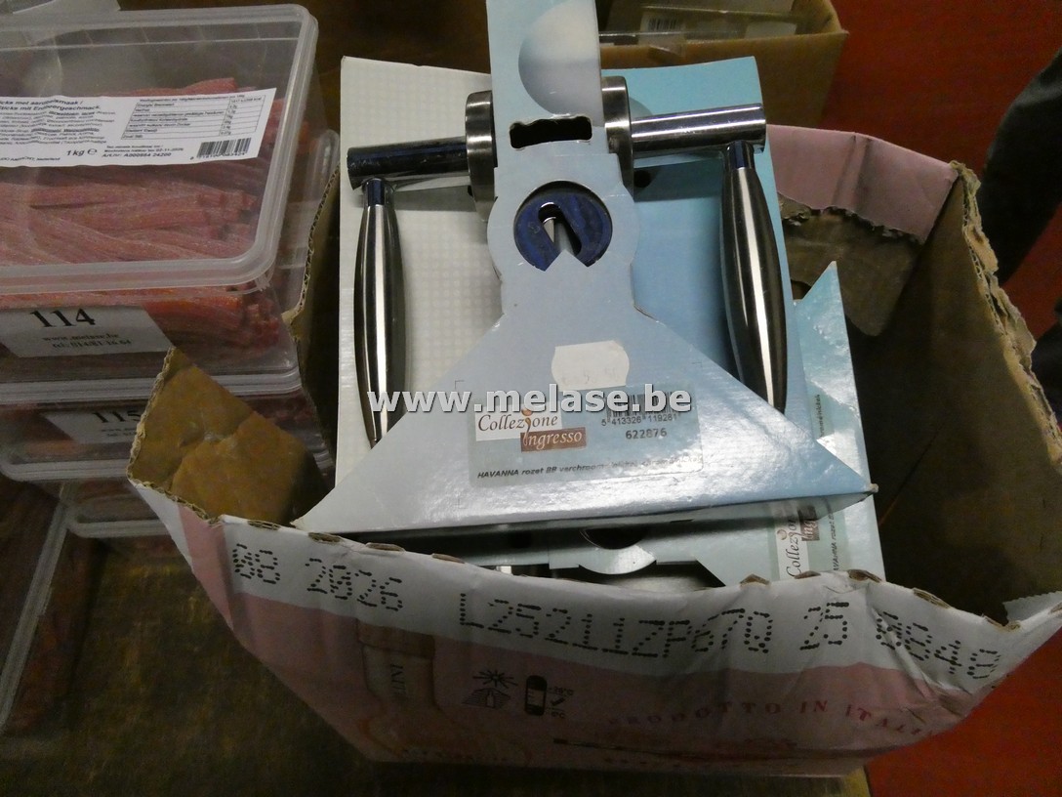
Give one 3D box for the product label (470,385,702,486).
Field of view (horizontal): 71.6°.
[{"bbox_3d":[0.018,0.012,0.251,0.078,0.001,0.031,-4,76,3],"label":"product label"}]

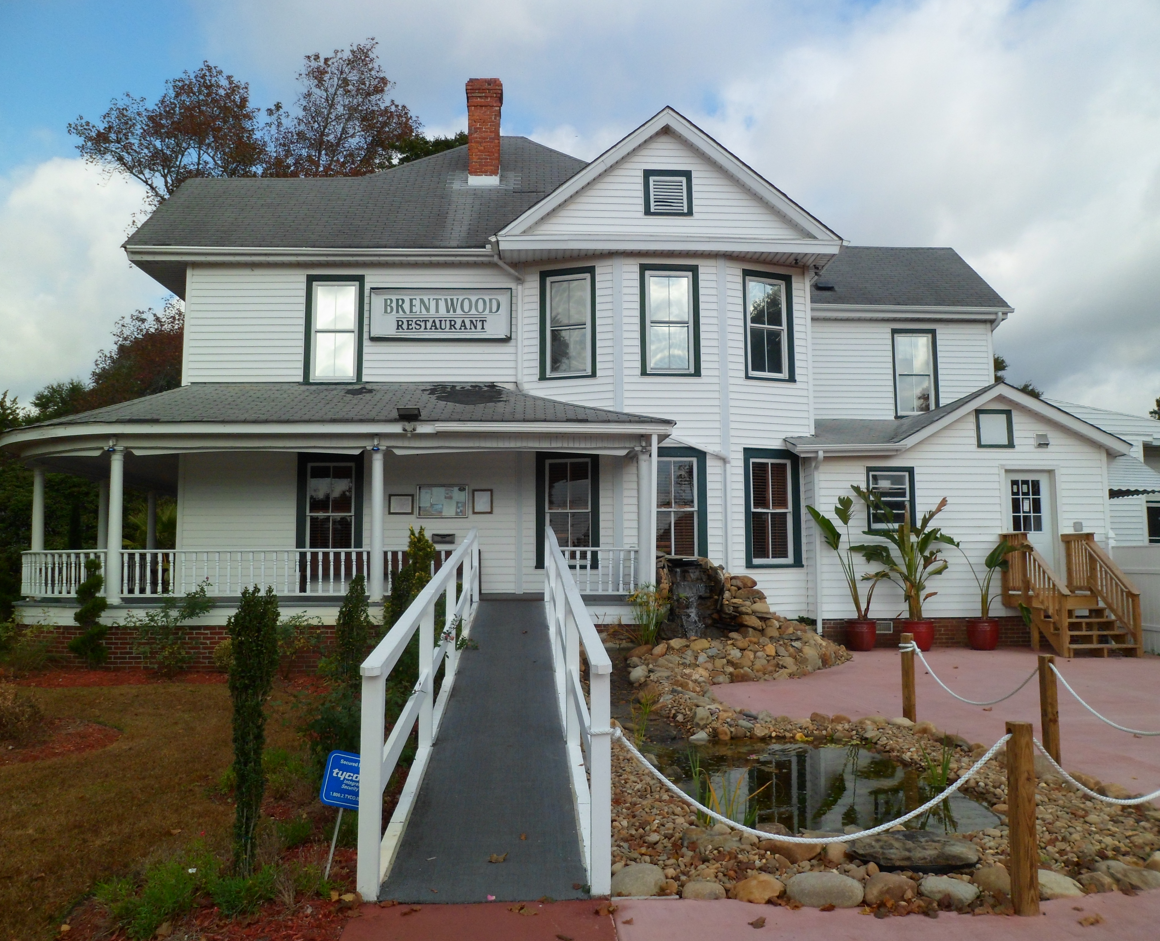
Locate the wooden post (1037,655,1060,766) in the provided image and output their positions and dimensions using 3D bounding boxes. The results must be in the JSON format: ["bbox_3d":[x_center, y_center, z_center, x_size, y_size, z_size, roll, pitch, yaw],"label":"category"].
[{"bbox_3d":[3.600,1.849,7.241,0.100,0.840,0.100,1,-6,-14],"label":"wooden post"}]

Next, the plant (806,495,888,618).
[{"bbox_3d":[4.304,1.390,15.185,1.330,1.970,1.000,0,-6,-5],"label":"plant"}]

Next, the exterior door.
[{"bbox_3d":[7.757,1.038,16.227,0.882,2.071,0.100,0,-5,-3],"label":"exterior door"}]

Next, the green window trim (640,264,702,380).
[{"bbox_3d":[1.521,-2.551,15.942,1.030,1.960,0.100,0,-6,-4],"label":"green window trim"}]

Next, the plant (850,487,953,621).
[{"bbox_3d":[5.172,1.340,15.159,1.650,2.150,1.250,0,-6,-5],"label":"plant"}]

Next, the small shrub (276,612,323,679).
[{"bbox_3d":[-3.674,2.281,12.286,0.660,0.860,0.600,0,-6,-1],"label":"small shrub"}]

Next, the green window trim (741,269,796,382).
[{"bbox_3d":[2.984,-2.271,14.846,0.938,1.727,0.110,2,-5,-23],"label":"green window trim"}]

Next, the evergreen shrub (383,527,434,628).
[{"bbox_3d":[-1.820,1.539,10.094,0.537,1.869,0.550,0,-6,-4],"label":"evergreen shrub"}]

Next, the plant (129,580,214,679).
[{"bbox_3d":[-5.383,2.084,12.425,1.163,1.254,0.950,0,-5,0],"label":"plant"}]

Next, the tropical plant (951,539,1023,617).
[{"bbox_3d":[6.228,1.639,14.411,1.164,1.192,0.850,0,-5,0],"label":"tropical plant"}]

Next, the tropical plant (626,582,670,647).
[{"bbox_3d":[0.907,1.924,12.542,0.574,0.879,0.550,0,-5,0],"label":"tropical plant"}]

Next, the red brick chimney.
[{"bbox_3d":[-1.963,-6.774,19.283,0.730,2.225,0.730,0,-6,-2],"label":"red brick chimney"}]

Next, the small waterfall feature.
[{"bbox_3d":[1.635,1.864,13.732,0.950,1.190,0.750,-1,-6,5],"label":"small waterfall feature"}]

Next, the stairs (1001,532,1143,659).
[{"bbox_3d":[7.270,1.831,14.086,1.150,1.740,1.550,0,-5,-4],"label":"stairs"}]

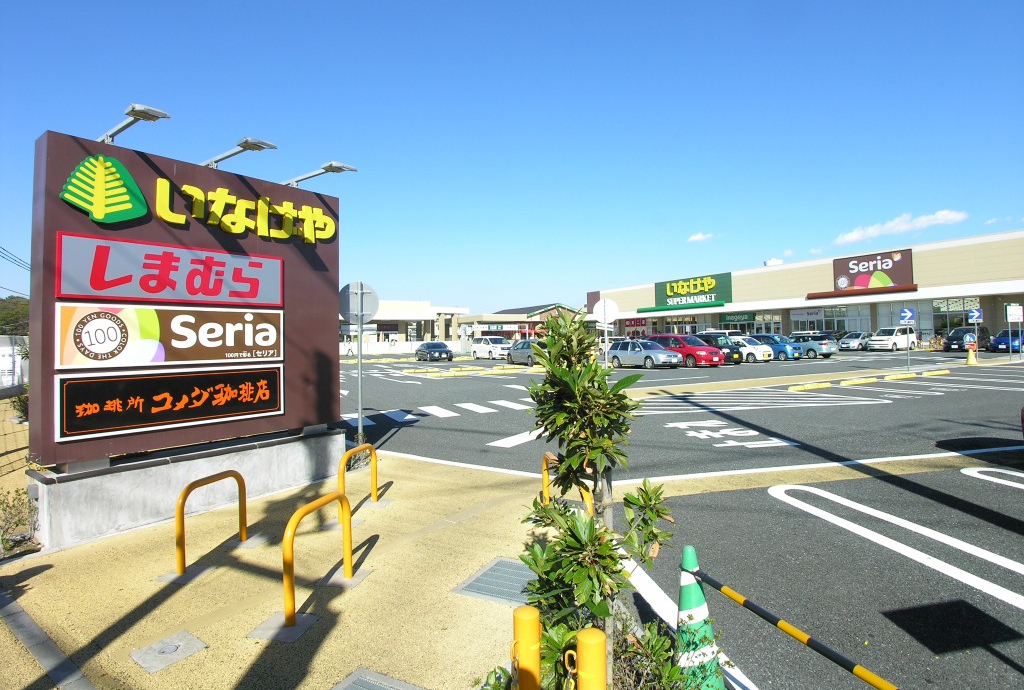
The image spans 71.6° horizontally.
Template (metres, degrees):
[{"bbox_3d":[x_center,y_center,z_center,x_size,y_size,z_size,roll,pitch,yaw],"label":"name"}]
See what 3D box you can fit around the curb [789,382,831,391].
[{"bbox_3d":[8.955,1.251,21.300,2.400,0.140,0.190,-1,1,-39],"label":"curb"}]

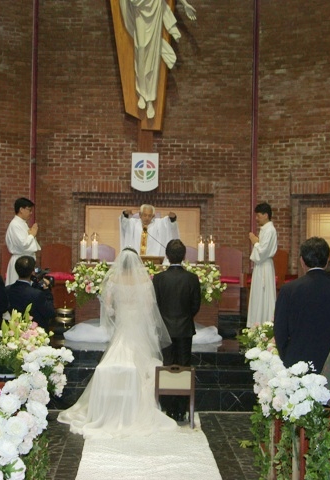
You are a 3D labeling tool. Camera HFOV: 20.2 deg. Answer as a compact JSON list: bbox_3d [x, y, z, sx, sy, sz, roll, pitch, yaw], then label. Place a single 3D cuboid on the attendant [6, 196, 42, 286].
[{"bbox_3d":[-1.852,0.303,12.100,0.460,1.710,0.500,1,0,-5],"label":"attendant"}]

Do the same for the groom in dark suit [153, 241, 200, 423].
[{"bbox_3d":[0.120,0.851,8.850,0.500,1.730,0.310,1,0,-2],"label":"groom in dark suit"}]

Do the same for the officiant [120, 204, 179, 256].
[{"bbox_3d":[-0.218,0.370,12.248,0.780,1.682,0.500,1,0,-1],"label":"officiant"}]

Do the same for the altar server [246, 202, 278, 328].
[{"bbox_3d":[1.239,0.376,11.998,0.420,1.714,0.470,1,0,-5],"label":"altar server"}]

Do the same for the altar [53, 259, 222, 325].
[{"bbox_3d":[-0.278,0.759,11.649,1.980,0.900,0.900,1,0,-2],"label":"altar"}]

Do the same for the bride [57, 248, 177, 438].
[{"bbox_3d":[-0.448,0.881,8.530,1.150,1.650,1.150,1,0,0],"label":"bride"}]

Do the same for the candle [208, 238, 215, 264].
[{"bbox_3d":[0.614,0.145,12.200,0.085,0.300,0.085,1,0,0],"label":"candle"}]

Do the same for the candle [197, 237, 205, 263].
[{"bbox_3d":[0.456,0.119,11.550,0.090,0.310,0.090,1,0,2],"label":"candle"}]

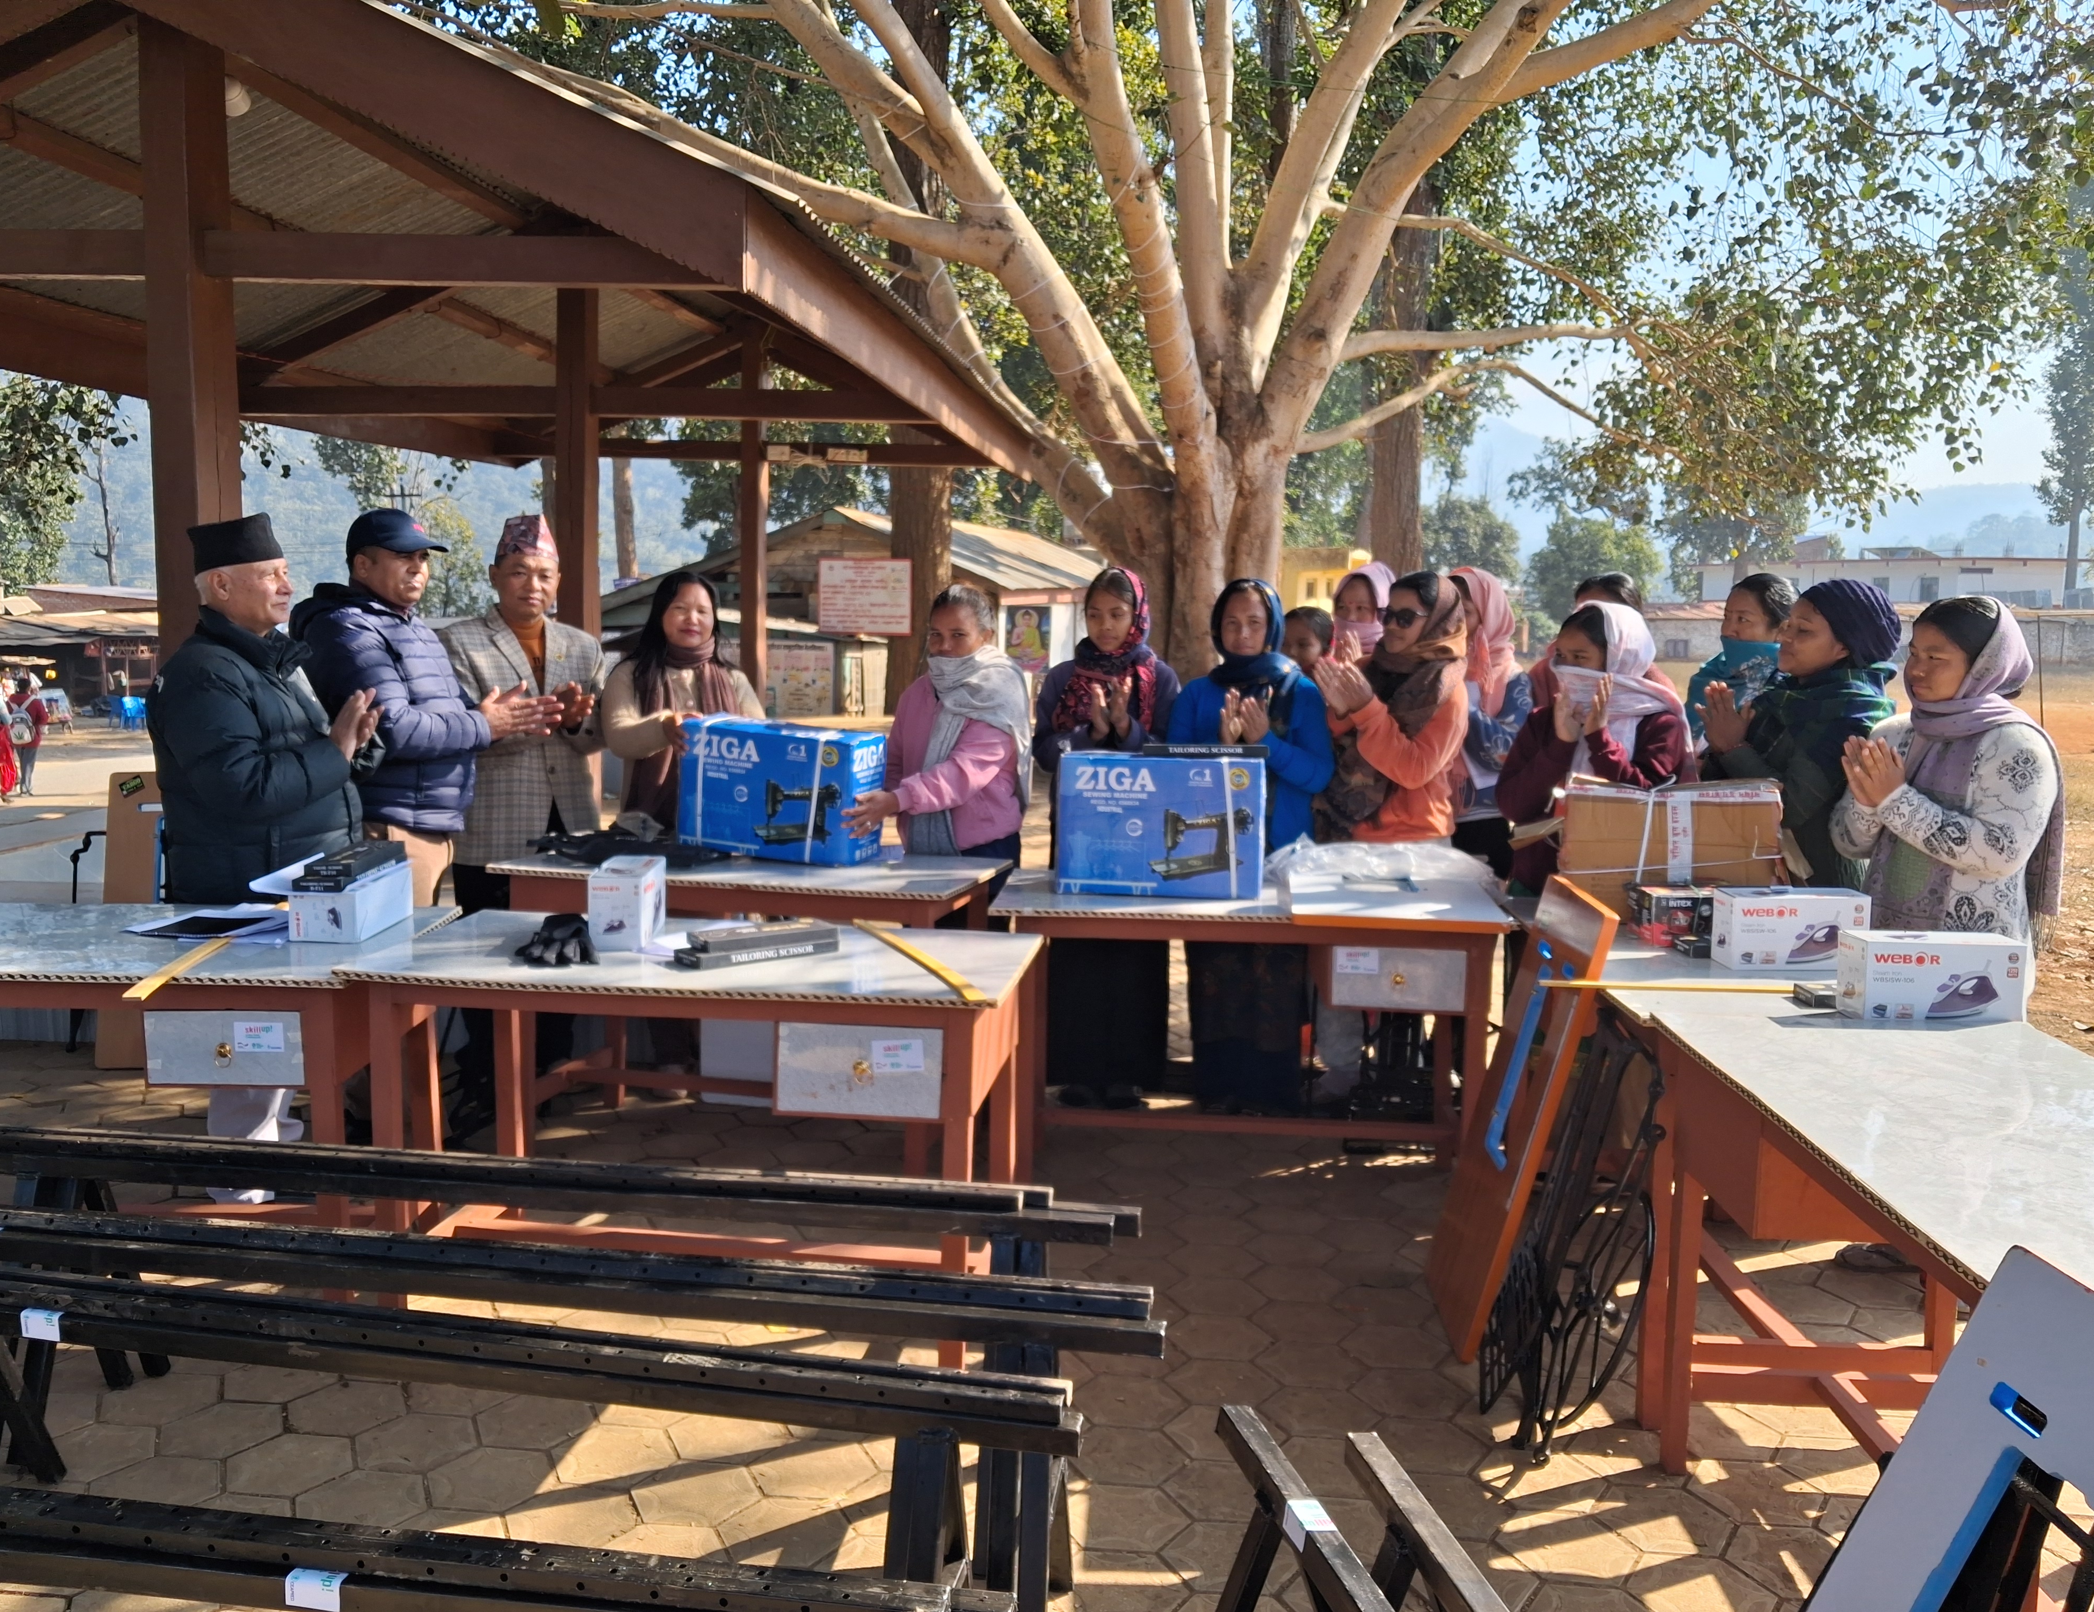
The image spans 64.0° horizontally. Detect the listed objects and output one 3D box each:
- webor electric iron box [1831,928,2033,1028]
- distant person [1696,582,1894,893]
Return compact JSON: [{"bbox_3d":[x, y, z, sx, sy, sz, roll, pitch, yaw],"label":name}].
[{"bbox_3d":[1.564,0.301,2.960,0.284,0.139,0.103,1,6,-3],"label":"webor electric iron box"},{"bbox_3d":[1.907,0.220,4.245,0.460,1.574,0.500,-2,7,-30],"label":"distant person"}]

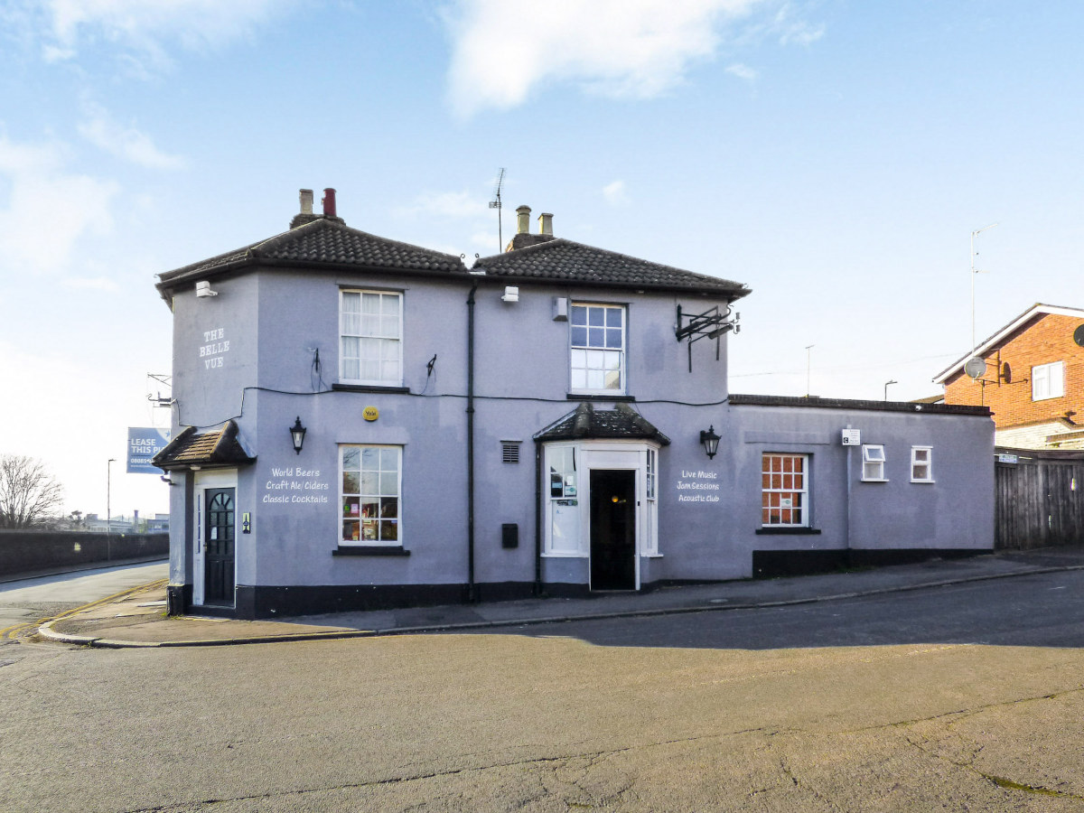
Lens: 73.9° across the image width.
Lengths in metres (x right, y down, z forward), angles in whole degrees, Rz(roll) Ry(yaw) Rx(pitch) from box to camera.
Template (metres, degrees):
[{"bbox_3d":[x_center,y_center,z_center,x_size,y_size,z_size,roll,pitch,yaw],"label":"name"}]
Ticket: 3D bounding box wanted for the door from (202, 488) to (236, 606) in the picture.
[{"bbox_3d":[-5.485,2.381,12.250,0.760,1.980,0.080,-2,-3,27],"label":"door"}]

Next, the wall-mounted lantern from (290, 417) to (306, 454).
[{"bbox_3d":[-3.874,0.466,11.439,0.270,0.620,0.380,1,-3,-10],"label":"wall-mounted lantern"}]

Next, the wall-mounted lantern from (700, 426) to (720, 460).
[{"bbox_3d":[2.930,0.624,12.595,0.270,0.600,0.400,1,-3,-10],"label":"wall-mounted lantern"}]

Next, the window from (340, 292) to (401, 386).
[{"bbox_3d":[-2.824,-1.155,11.881,1.010,1.570,0.120,1,-3,-10],"label":"window"}]

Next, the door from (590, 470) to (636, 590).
[{"bbox_3d":[1.172,2.030,11.900,0.760,1.990,0.080,0,-3,-8],"label":"door"}]

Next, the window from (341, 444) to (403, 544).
[{"bbox_3d":[-2.831,1.468,11.880,1.010,1.660,0.120,1,-3,-10],"label":"window"}]

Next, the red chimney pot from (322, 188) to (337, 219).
[{"bbox_3d":[-4.401,-4.205,14.900,0.270,0.560,0.270,1,-3,-10],"label":"red chimney pot"}]

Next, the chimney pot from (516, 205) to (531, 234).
[{"bbox_3d":[-0.396,-4.102,15.800,0.320,0.590,0.320,0,-3,0],"label":"chimney pot"}]

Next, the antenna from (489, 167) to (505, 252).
[{"bbox_3d":[-1.006,-4.440,16.200,0.320,1.650,1.100,1,-3,-12],"label":"antenna"}]

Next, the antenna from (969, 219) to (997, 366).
[{"bbox_3d":[12.867,-3.227,21.000,0.300,4.200,0.800,1,-3,-23],"label":"antenna"}]

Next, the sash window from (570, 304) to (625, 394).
[{"bbox_3d":[0.974,-0.998,12.526,0.980,1.600,0.120,1,-3,-10],"label":"sash window"}]

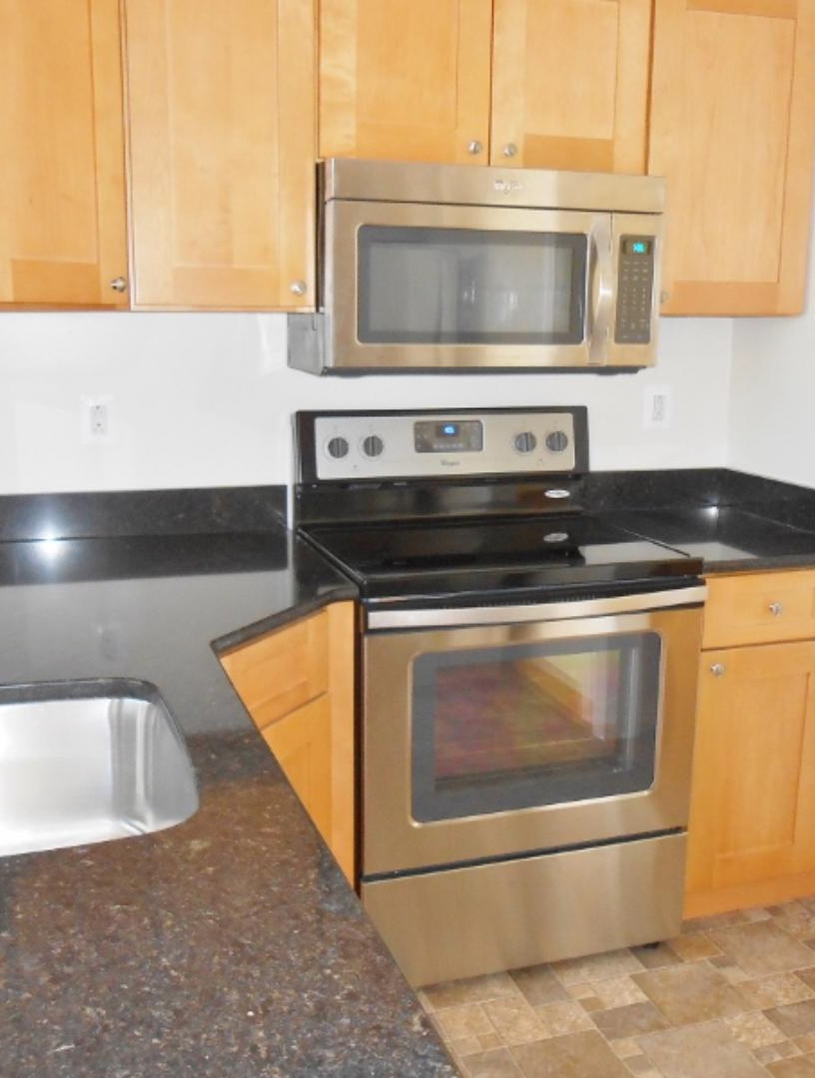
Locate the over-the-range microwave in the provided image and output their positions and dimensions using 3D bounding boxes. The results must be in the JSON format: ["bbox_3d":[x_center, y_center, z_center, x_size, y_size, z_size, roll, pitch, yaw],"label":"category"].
[{"bbox_3d":[0.136,-0.595,2.455,0.758,0.420,0.439,-3,11,-18],"label":"over-the-range microwave"}]

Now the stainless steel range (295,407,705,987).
[{"bbox_3d":[0.180,0.317,2.523,0.760,1.199,0.665,-3,11,-18],"label":"stainless steel range"}]

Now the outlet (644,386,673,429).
[{"bbox_3d":[0.680,-0.353,2.915,0.078,0.117,0.009,-3,11,-18],"label":"outlet"}]

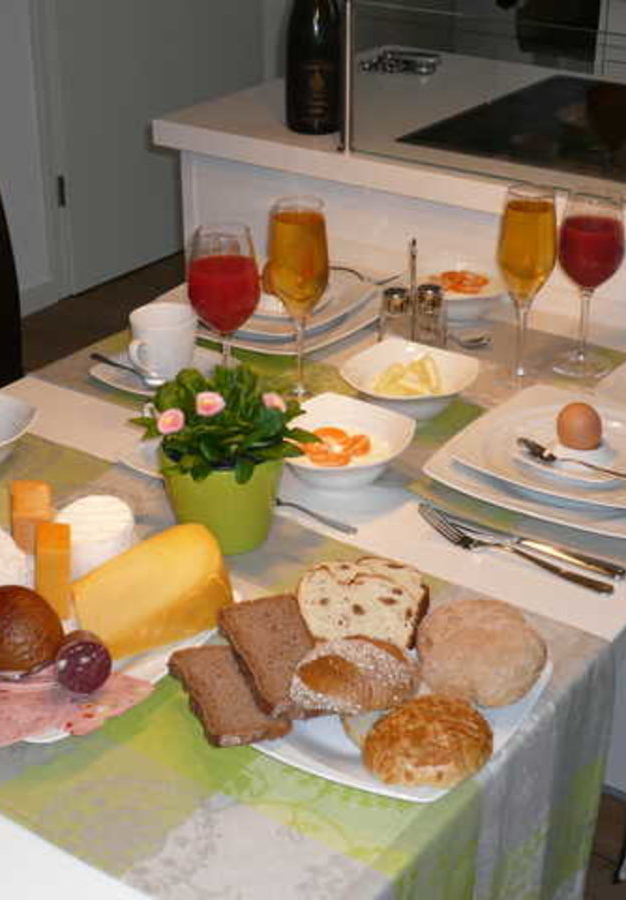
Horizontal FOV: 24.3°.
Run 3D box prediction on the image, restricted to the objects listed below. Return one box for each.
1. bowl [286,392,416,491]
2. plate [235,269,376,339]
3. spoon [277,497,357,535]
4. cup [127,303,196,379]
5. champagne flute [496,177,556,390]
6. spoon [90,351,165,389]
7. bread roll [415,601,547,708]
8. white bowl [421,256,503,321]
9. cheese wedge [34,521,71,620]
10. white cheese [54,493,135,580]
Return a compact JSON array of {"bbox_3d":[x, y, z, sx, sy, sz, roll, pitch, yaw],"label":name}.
[{"bbox_3d":[0.027,0.004,1.450,0.139,0.055,0.139,18,32,31],"label":"bowl"},{"bbox_3d":[-0.046,-0.181,1.844,0.198,0.022,0.198,17,32,31],"label":"plate"},{"bbox_3d":[-0.018,0.058,1.412,0.138,0.018,0.030,14,30,26],"label":"spoon"},{"bbox_3d":[-0.180,-0.122,1.686,0.079,0.077,0.102,16,31,28],"label":"cup"},{"bbox_3d":[0.244,-0.183,1.654,0.067,0.227,0.067,0,27,0],"label":"champagne flute"},{"bbox_3d":[-0.212,-0.095,1.699,0.128,0.016,0.028,18,32,30],"label":"spoon"},{"bbox_3d":[0.133,0.155,1.146,0.103,0.055,0.103,0,27,0],"label":"bread roll"},{"bbox_3d":[0.175,-0.202,1.882,0.127,0.056,0.127,17,32,31],"label":"white bowl"},{"bbox_3d":[-0.219,0.103,1.233,0.030,0.068,0.046,-6,27,-10],"label":"cheese wedge"},{"bbox_3d":[-0.196,0.079,1.320,0.078,0.044,0.079,0,27,0],"label":"white cheese"}]

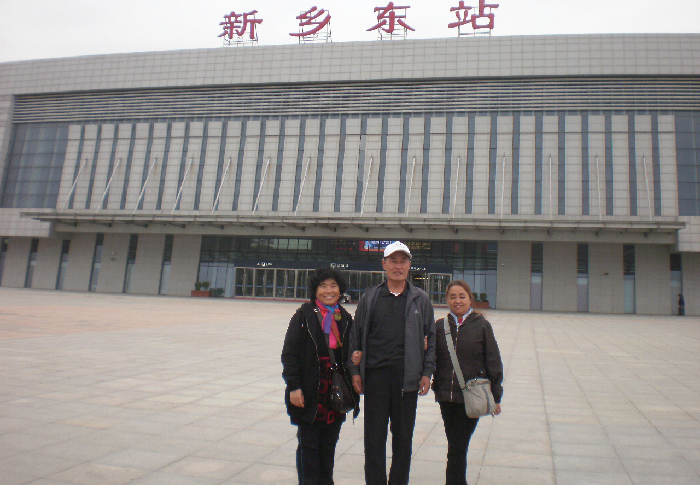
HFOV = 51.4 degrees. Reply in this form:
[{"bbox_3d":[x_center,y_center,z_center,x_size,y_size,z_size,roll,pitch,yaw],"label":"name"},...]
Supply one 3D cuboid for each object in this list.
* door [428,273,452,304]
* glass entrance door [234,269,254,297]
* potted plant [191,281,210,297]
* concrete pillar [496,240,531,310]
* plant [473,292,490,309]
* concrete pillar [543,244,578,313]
[{"bbox_3d":[7.529,3.923,60.231,1.880,2.600,0.200,1,-3,14],"label":"door"},{"bbox_3d":[-9.289,3.587,64.424,1.880,2.600,0.200,1,-3,14],"label":"glass entrance door"},{"bbox_3d":[-13.140,4.183,64.611,1.880,1.250,0.650,1,-3,14],"label":"potted plant"},{"bbox_3d":[13.427,2.734,59.473,2.670,5.450,0.900,1,-3,14],"label":"concrete pillar"},{"bbox_3d":[10.385,4.675,58.745,1.800,1.250,0.650,1,-3,14],"label":"plant"},{"bbox_3d":[16.907,2.810,58.605,2.670,5.450,0.900,1,-3,14],"label":"concrete pillar"}]

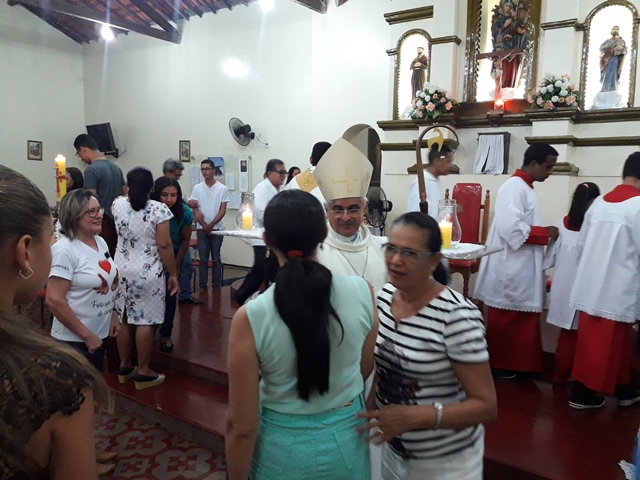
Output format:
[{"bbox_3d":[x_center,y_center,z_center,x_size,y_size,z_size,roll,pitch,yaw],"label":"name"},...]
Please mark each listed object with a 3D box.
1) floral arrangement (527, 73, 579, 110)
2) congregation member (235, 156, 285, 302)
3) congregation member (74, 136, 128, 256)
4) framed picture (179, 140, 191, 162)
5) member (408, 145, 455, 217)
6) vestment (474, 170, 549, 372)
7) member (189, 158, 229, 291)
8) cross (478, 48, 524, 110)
[{"bbox_3d":[2.489,-1.590,5.543,0.490,0.370,0.340,5,8,33],"label":"floral arrangement"},{"bbox_3d":[-0.684,-0.080,5.950,0.620,1.680,0.520,0,7,0],"label":"congregation member"},{"bbox_3d":[-2.110,-0.105,5.000,0.400,1.820,0.500,5,9,34],"label":"congregation member"},{"bbox_3d":[-2.464,-1.613,9.433,0.310,0.385,0.030,6,9,35],"label":"framed picture"},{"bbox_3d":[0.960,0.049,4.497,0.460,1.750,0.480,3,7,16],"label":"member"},{"bbox_3d":[1.403,0.240,3.779,0.480,1.494,0.520,3,7,15],"label":"vestment"},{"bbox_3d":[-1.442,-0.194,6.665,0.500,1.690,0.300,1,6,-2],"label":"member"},{"bbox_3d":[2.056,-1.861,5.929,0.520,0.690,0.090,5,8,33],"label":"cross"}]

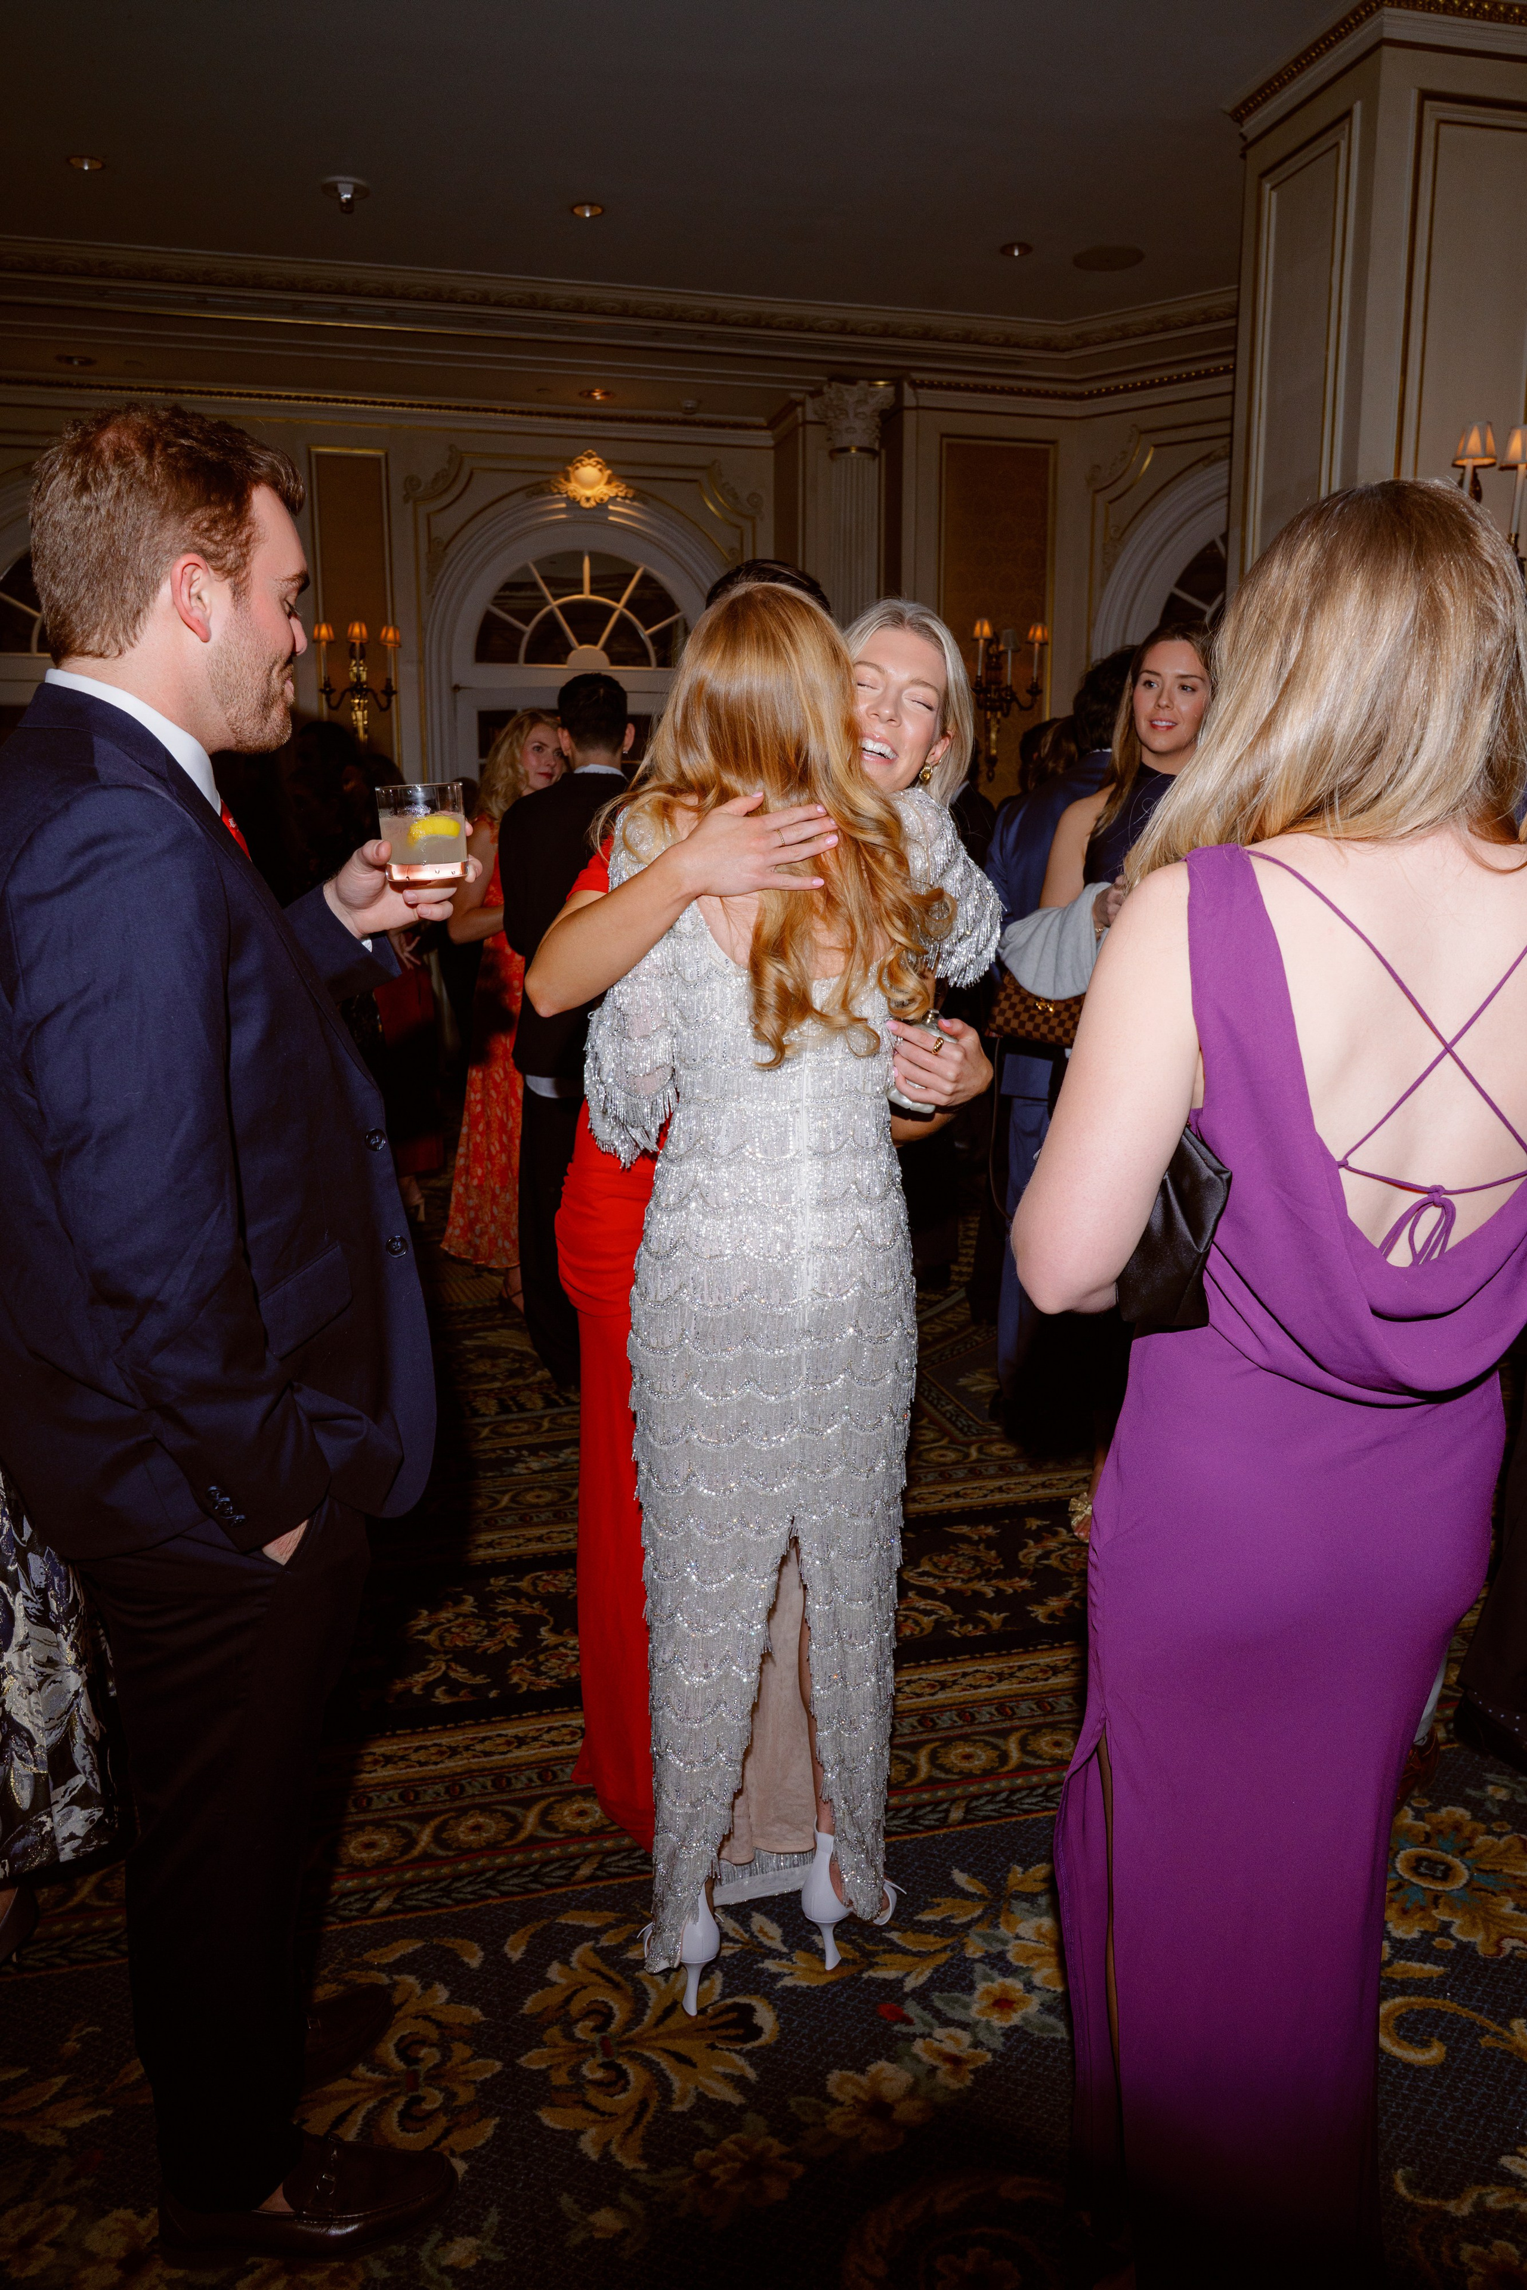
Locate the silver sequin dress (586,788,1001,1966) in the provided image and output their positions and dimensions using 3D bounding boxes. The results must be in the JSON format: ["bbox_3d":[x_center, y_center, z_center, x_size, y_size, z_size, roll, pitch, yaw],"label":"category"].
[{"bbox_3d":[0.016,0.279,2.008,0.500,1.440,0.440,-3,11,-13],"label":"silver sequin dress"}]

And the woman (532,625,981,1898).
[{"bbox_3d":[0.001,0.170,2.129,0.560,1.730,0.520,-1,11,-7],"label":"woman"}]

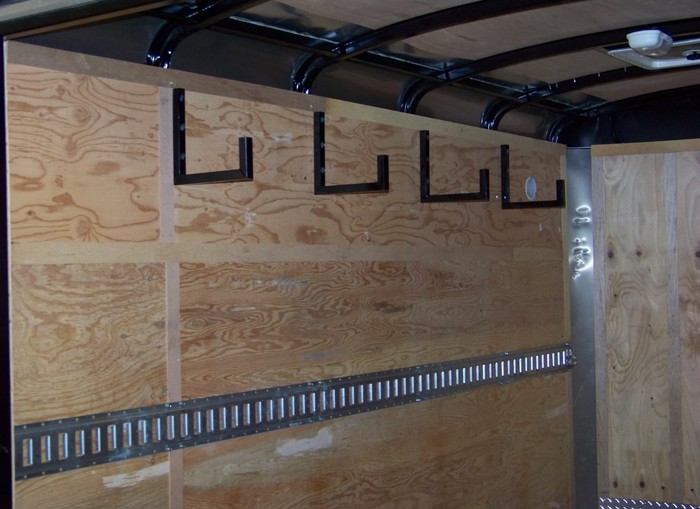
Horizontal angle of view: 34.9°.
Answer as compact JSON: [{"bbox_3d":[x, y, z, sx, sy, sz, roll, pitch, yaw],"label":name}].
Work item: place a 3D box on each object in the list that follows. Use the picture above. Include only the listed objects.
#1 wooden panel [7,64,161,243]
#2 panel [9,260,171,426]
[{"bbox_3d":[-0.646,-0.234,2.747,0.018,0.413,0.475,-2,-1,36],"label":"wooden panel"},{"bbox_3d":[-0.632,0.207,2.745,0.018,0.370,0.484,-2,-1,36],"label":"panel"}]

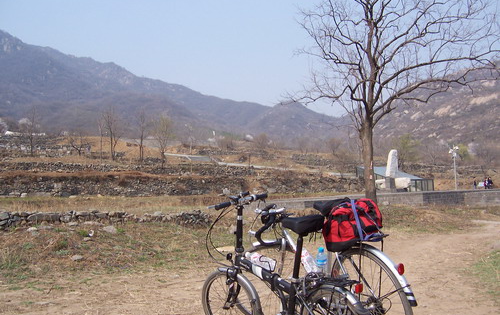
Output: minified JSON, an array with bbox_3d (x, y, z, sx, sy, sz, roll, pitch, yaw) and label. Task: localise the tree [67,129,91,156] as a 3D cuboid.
[{"bbox_3d":[-25.184,-2.056,70.000,3.524,3.818,3.348,-1,0,0],"label":"tree"}]

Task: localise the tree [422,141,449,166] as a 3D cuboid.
[{"bbox_3d":[29.185,-0.629,75.000,4.091,4.091,3.886,-1,0,0],"label":"tree"}]

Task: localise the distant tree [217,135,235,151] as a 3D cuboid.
[{"bbox_3d":[-5.653,-3.461,110.000,4.154,3.692,3.946,-1,0,0],"label":"distant tree"}]

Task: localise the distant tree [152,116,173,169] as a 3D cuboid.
[{"bbox_3d":[-10.646,-1.947,58.000,2.433,6.570,2.312,-1,0,0],"label":"distant tree"}]

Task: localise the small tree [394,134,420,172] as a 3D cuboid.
[{"bbox_3d":[20.485,-0.520,62.000,3.382,4.942,3.213,-1,0,0],"label":"small tree"}]

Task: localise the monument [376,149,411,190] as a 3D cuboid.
[{"bbox_3d":[12.041,1.007,40.000,2.853,3.524,1.700,-1,0,19],"label":"monument"}]

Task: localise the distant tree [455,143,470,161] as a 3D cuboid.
[{"bbox_3d":[40.120,-1.133,90.000,3.021,3.398,2.870,-1,0,0],"label":"distant tree"}]

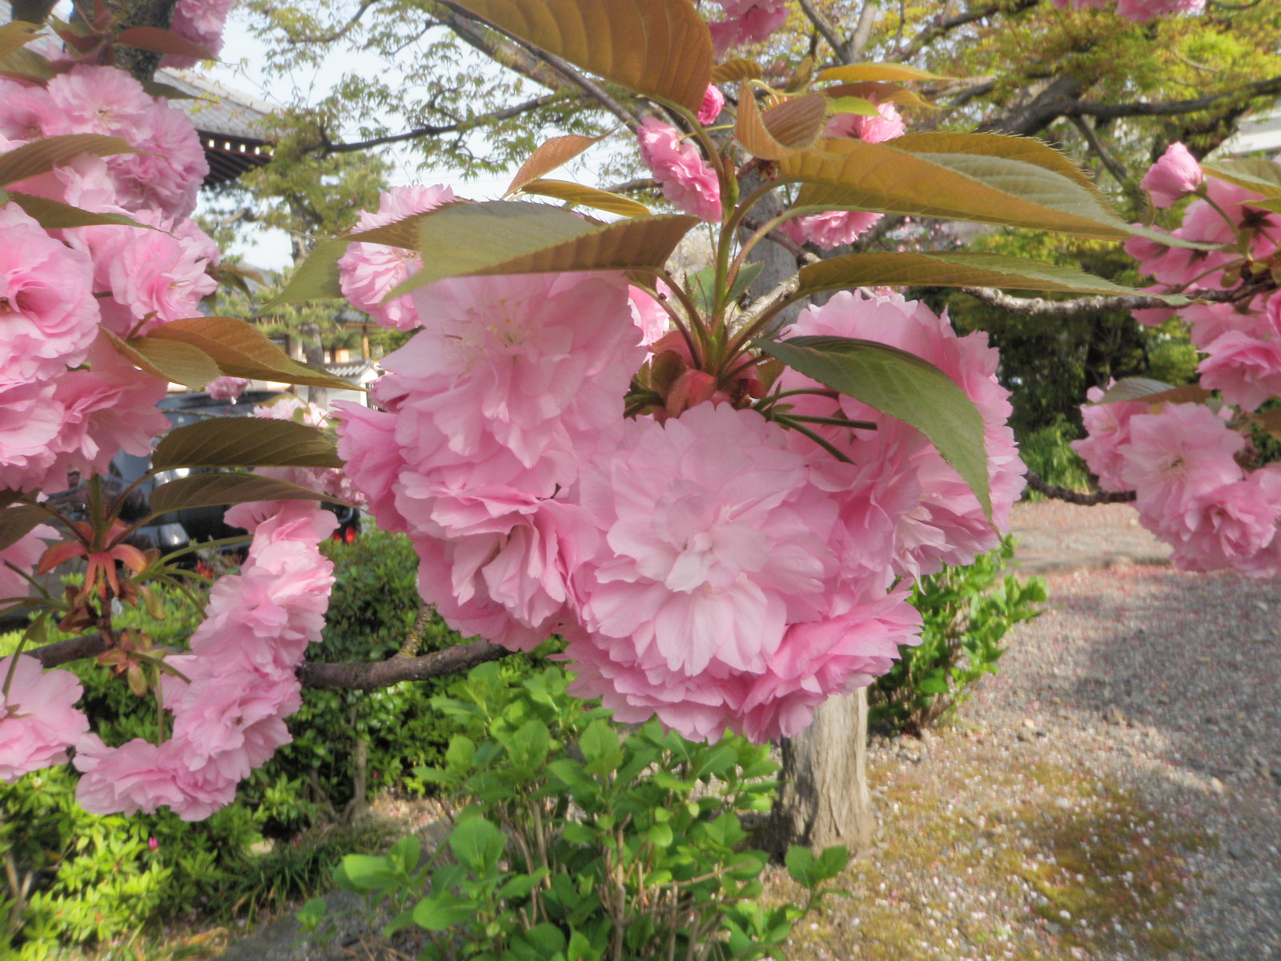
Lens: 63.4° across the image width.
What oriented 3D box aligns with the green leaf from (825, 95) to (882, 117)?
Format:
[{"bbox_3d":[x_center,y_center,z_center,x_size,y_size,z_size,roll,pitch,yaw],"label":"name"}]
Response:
[{"bbox_3d":[0.094,-0.166,0.460,0.028,0.009,0.018,8,4,0],"label":"green leaf"}]

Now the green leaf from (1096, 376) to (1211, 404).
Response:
[{"bbox_3d":[0.223,-0.039,0.450,0.052,0.012,0.025,-5,3,0],"label":"green leaf"}]

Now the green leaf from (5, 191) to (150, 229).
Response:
[{"bbox_3d":[-0.196,-0.094,0.360,0.047,0.010,0.025,12,4,0],"label":"green leaf"}]

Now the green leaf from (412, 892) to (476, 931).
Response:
[{"bbox_3d":[-0.301,0.665,1.600,0.100,0.022,0.065,-7,35,-6],"label":"green leaf"}]

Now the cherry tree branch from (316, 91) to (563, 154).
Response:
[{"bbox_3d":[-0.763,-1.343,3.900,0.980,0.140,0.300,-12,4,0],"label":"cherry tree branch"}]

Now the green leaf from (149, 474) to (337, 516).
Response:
[{"bbox_3d":[-0.169,0.006,0.450,0.090,0.016,0.030,3,3,0],"label":"green leaf"}]

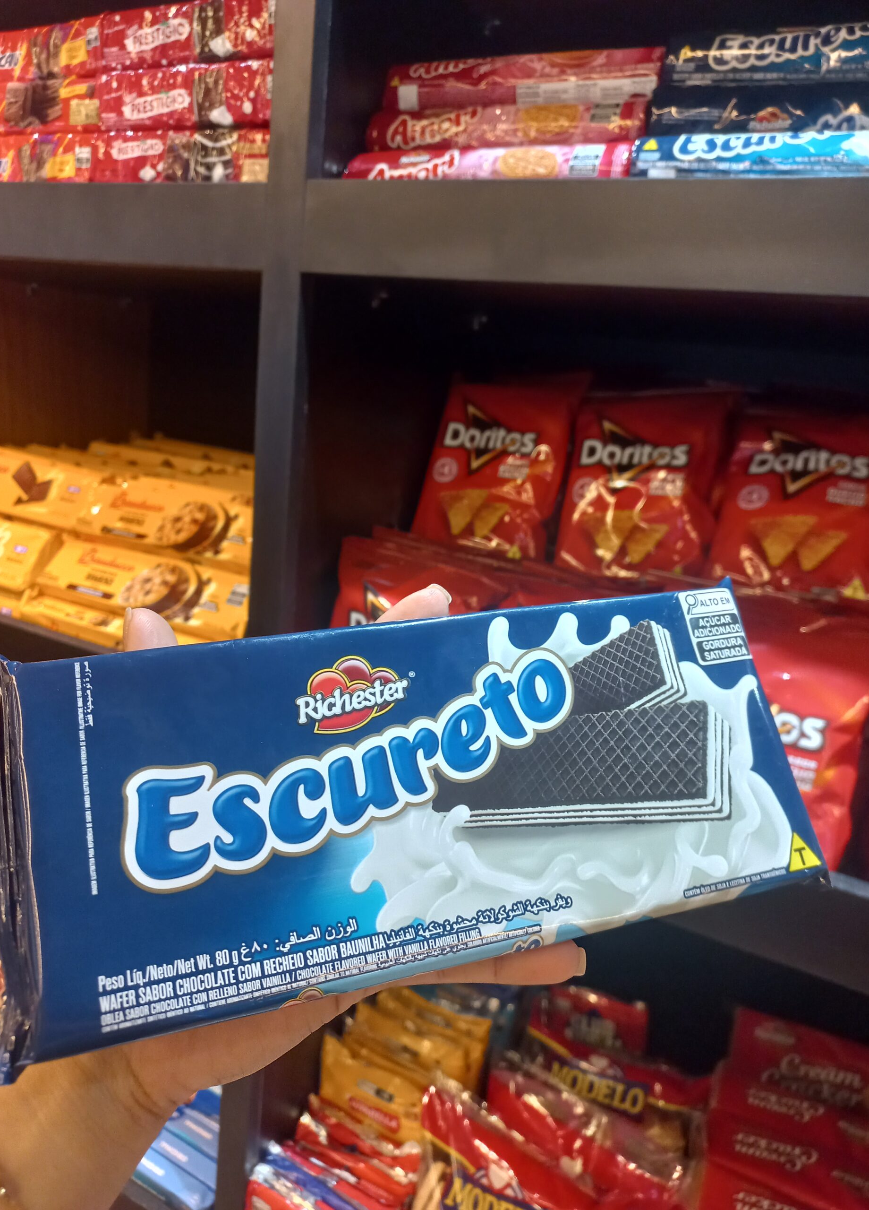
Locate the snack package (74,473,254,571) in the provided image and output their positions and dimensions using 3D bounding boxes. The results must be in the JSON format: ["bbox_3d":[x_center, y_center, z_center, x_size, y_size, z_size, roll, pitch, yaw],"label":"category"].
[{"bbox_3d":[-0.239,-0.076,0.845,0.236,0.055,0.036,13,-13,25],"label":"snack package"}]

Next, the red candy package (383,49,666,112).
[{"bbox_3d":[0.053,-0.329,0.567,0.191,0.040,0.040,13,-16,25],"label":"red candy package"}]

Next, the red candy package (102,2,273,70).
[{"bbox_3d":[-0.155,-0.393,0.620,0.166,0.037,0.053,13,16,25],"label":"red candy package"}]

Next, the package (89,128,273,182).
[{"bbox_3d":[-0.168,-0.317,0.632,0.166,0.037,0.053,13,16,25],"label":"package"}]

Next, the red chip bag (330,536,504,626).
[{"bbox_3d":[-0.021,0.037,0.650,0.131,0.158,0.044,15,0,30],"label":"red chip bag"}]

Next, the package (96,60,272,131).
[{"bbox_3d":[-0.160,-0.354,0.625,0.166,0.037,0.053,13,16,25],"label":"package"}]

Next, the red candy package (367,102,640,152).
[{"bbox_3d":[0.041,-0.291,0.556,0.191,0.040,0.040,13,4,25],"label":"red candy package"}]

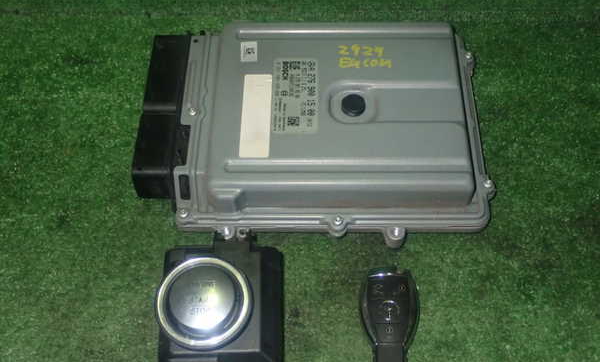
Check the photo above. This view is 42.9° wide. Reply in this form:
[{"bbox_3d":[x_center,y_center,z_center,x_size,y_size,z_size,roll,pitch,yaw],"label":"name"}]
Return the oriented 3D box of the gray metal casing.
[{"bbox_3d":[0.026,-0.044,0.610,0.245,0.043,0.203,0,56,0],"label":"gray metal casing"}]

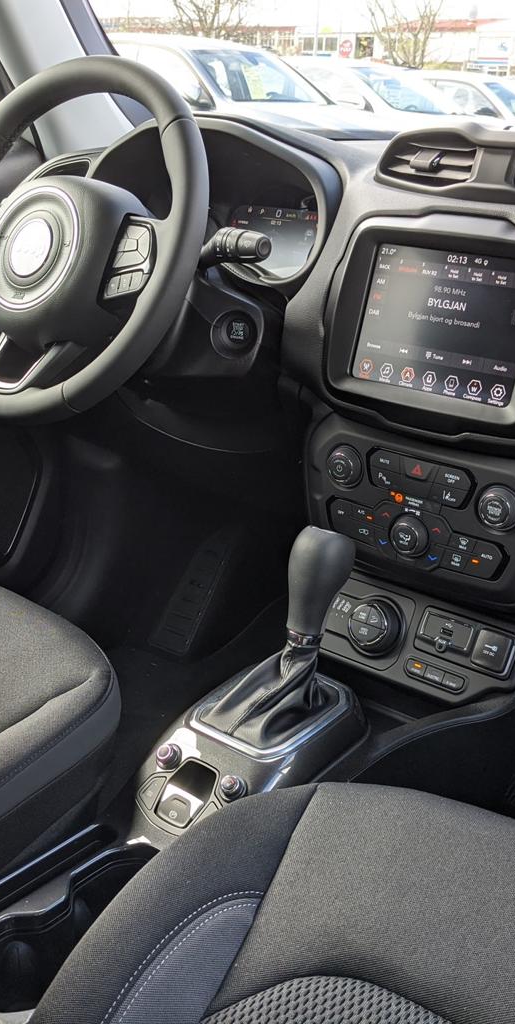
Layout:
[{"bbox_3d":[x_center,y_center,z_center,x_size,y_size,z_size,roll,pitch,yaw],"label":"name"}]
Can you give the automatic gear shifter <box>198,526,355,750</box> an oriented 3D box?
[{"bbox_3d":[0.013,0.104,0.903,0.093,0.155,0.127,17,27,35],"label":"automatic gear shifter"}]

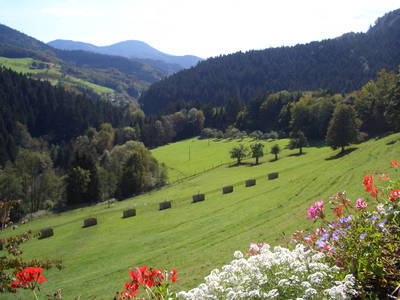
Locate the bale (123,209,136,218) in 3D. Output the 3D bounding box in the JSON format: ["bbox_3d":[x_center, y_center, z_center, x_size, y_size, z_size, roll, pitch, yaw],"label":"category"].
[{"bbox_3d":[-11.771,10.678,68.000,2.050,1.400,1.350,-3,5,-30],"label":"bale"}]

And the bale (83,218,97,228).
[{"bbox_3d":[-17.201,11.499,63.700,2.050,1.400,1.350,-3,5,-30],"label":"bale"}]

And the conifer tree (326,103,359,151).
[{"bbox_3d":[44.139,-6.646,125.000,9.700,14.500,9.700,0,5,0],"label":"conifer tree"}]

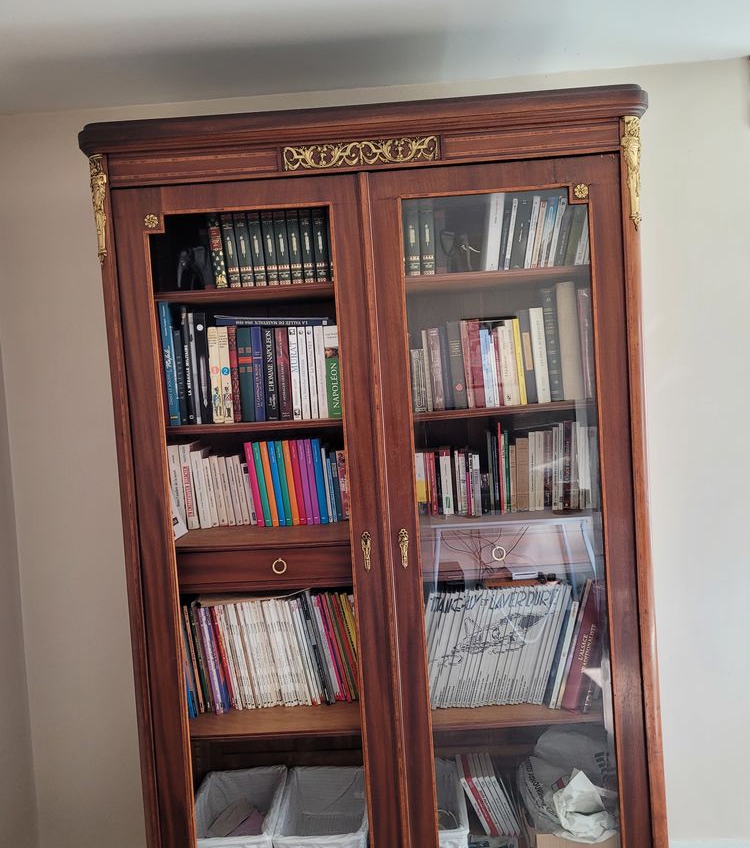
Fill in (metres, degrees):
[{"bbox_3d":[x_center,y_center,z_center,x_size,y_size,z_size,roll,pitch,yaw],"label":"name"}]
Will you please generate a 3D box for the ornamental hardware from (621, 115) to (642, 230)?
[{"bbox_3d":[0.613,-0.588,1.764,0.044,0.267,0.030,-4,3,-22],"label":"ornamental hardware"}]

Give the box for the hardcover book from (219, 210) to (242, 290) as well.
[{"bbox_3d":[-0.372,-0.451,2.045,0.029,0.213,0.150,-7,2,3],"label":"hardcover book"}]

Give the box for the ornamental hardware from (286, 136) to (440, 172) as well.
[{"bbox_3d":[-0.033,-0.638,1.768,0.363,0.055,0.014,-3,2,2],"label":"ornamental hardware"}]

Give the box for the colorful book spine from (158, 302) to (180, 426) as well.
[{"bbox_3d":[-0.510,-0.156,2.000,0.024,0.312,0.230,-5,2,2],"label":"colorful book spine"}]

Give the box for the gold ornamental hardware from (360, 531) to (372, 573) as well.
[{"bbox_3d":[-0.019,0.312,1.822,0.021,0.099,0.009,-3,2,2],"label":"gold ornamental hardware"}]

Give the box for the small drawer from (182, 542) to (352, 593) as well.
[{"bbox_3d":[-0.234,0.354,2.041,0.520,0.106,0.320,-3,2,2],"label":"small drawer"}]

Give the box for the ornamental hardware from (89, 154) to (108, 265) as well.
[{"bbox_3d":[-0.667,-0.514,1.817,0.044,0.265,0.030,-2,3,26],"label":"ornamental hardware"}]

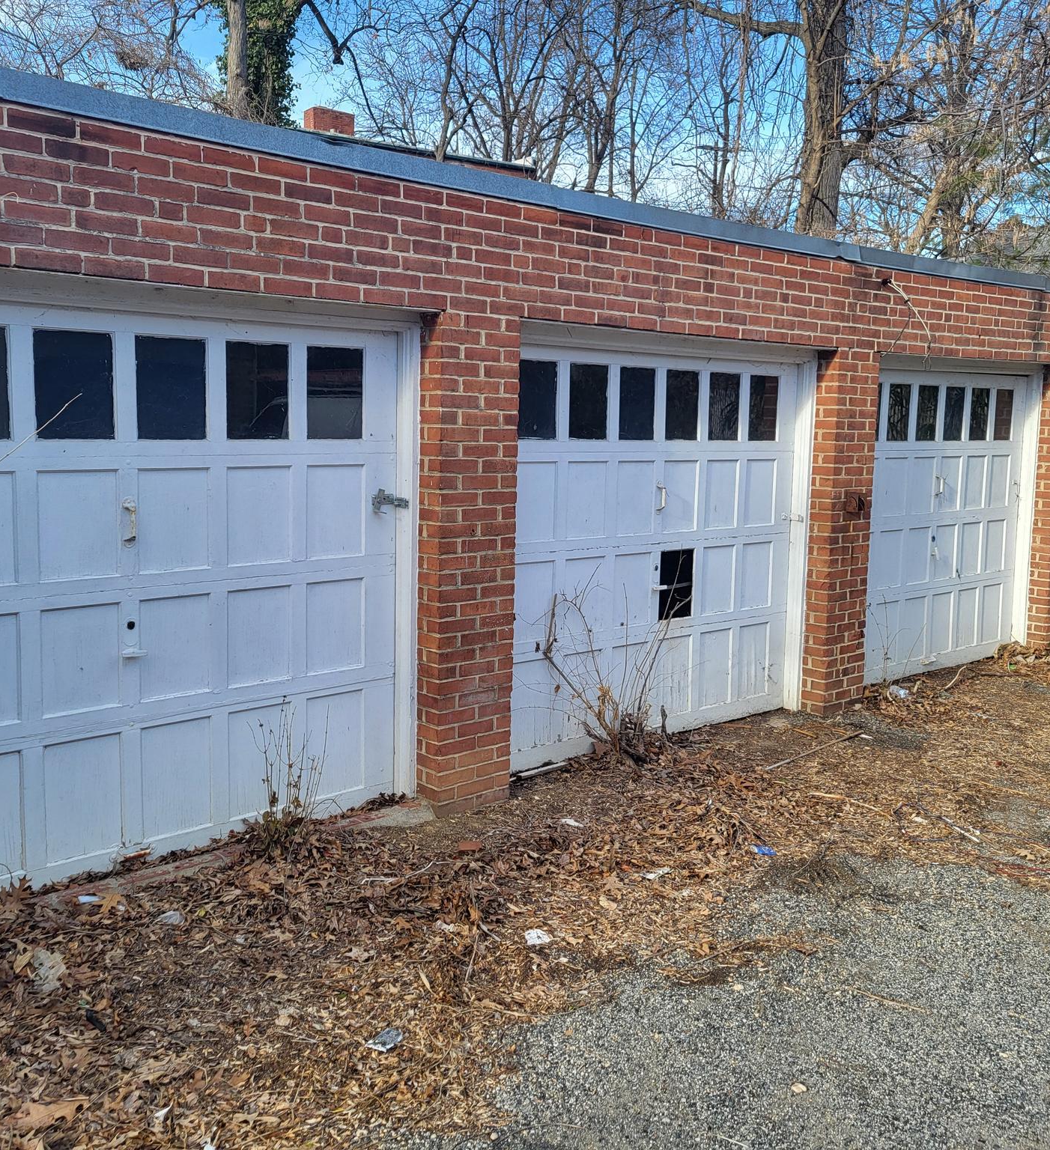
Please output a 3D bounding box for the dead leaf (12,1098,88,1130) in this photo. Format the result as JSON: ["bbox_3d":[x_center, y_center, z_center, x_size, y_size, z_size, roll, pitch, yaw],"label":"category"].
[{"bbox_3d":[-1.172,1.316,2.816,0.171,0.020,0.112,1,8,1],"label":"dead leaf"}]

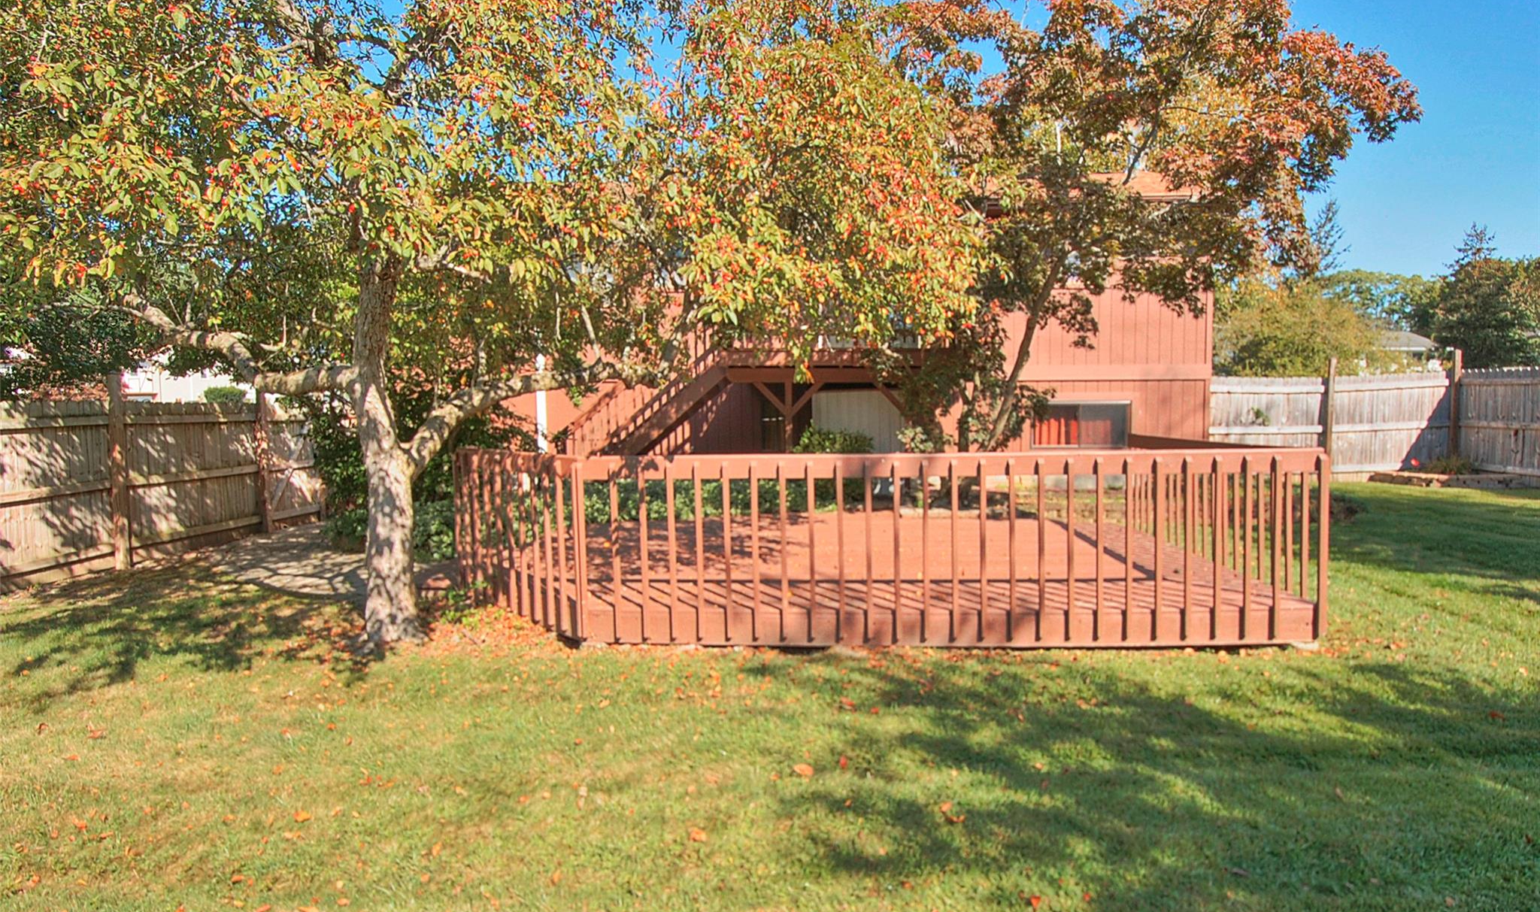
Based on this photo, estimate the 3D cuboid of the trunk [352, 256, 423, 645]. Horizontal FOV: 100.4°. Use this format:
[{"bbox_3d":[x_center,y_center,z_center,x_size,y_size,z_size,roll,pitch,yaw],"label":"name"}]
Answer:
[{"bbox_3d":[-2.356,-0.027,3.950,0.340,2.320,0.330,-2,4,-31],"label":"trunk"}]

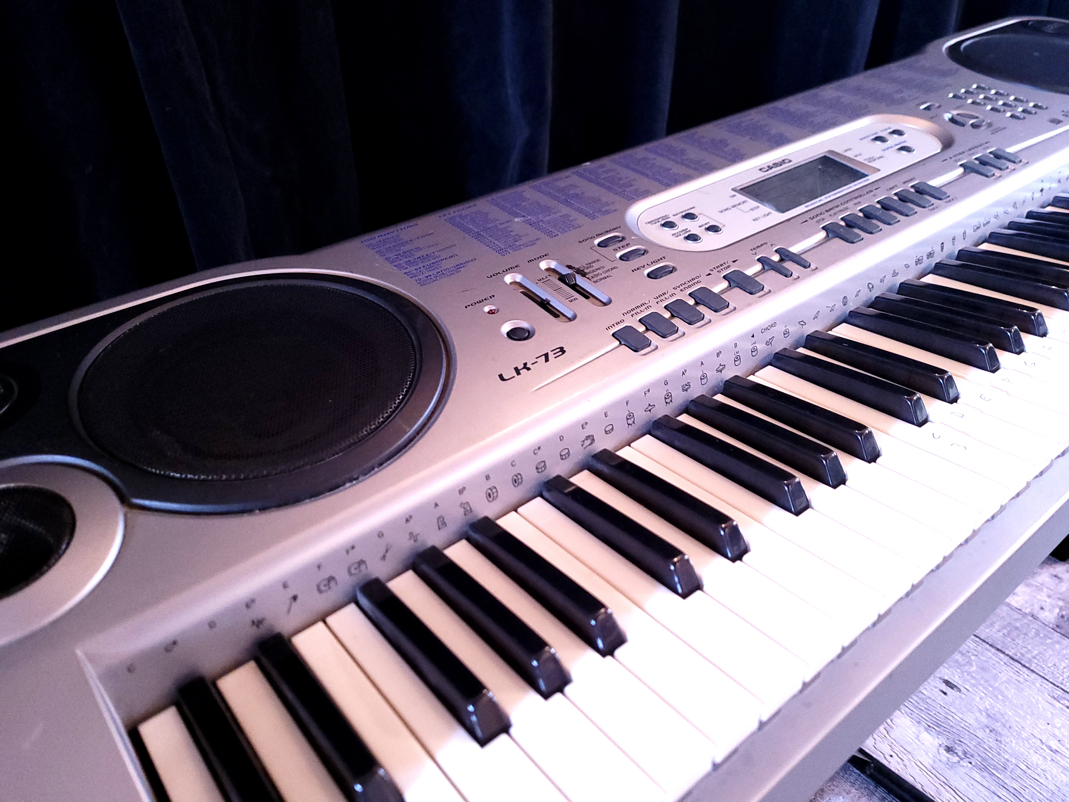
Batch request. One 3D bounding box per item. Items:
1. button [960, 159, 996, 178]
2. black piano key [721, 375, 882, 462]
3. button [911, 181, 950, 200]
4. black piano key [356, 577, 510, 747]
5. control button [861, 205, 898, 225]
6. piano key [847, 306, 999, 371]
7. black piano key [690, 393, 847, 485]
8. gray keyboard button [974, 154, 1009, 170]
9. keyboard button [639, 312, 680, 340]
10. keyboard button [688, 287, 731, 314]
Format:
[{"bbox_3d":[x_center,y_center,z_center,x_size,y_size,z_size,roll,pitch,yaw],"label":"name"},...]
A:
[{"bbox_3d":[0.325,-0.170,0.588,0.013,0.004,0.020,-26,48,-29],"label":"button"},{"bbox_3d":[0.130,0.006,0.397,0.011,0.013,0.088,-26,37,-29],"label":"black piano key"},{"bbox_3d":[0.277,-0.145,0.562,0.011,0.004,0.024,-26,47,-30],"label":"button"},{"bbox_3d":[-0.039,0.089,0.291,0.011,0.012,0.087,-26,38,-29],"label":"black piano key"},{"bbox_3d":[0.228,-0.121,0.531,0.011,0.004,0.025,-26,47,-30],"label":"control button"},{"bbox_3d":[0.218,-0.037,0.453,0.011,0.013,0.088,-26,37,-29],"label":"piano key"},{"bbox_3d":[0.109,0.016,0.385,0.010,0.013,0.088,-26,38,-30],"label":"black piano key"},{"bbox_3d":[0.340,-0.178,0.598,0.013,0.004,0.020,-26,48,-29],"label":"gray keyboard button"},{"bbox_3d":[0.066,-0.038,0.425,0.014,0.005,0.021,-26,49,-29],"label":"keyboard button"},{"bbox_3d":[0.097,-0.054,0.445,0.014,0.005,0.021,-26,49,-29],"label":"keyboard button"}]

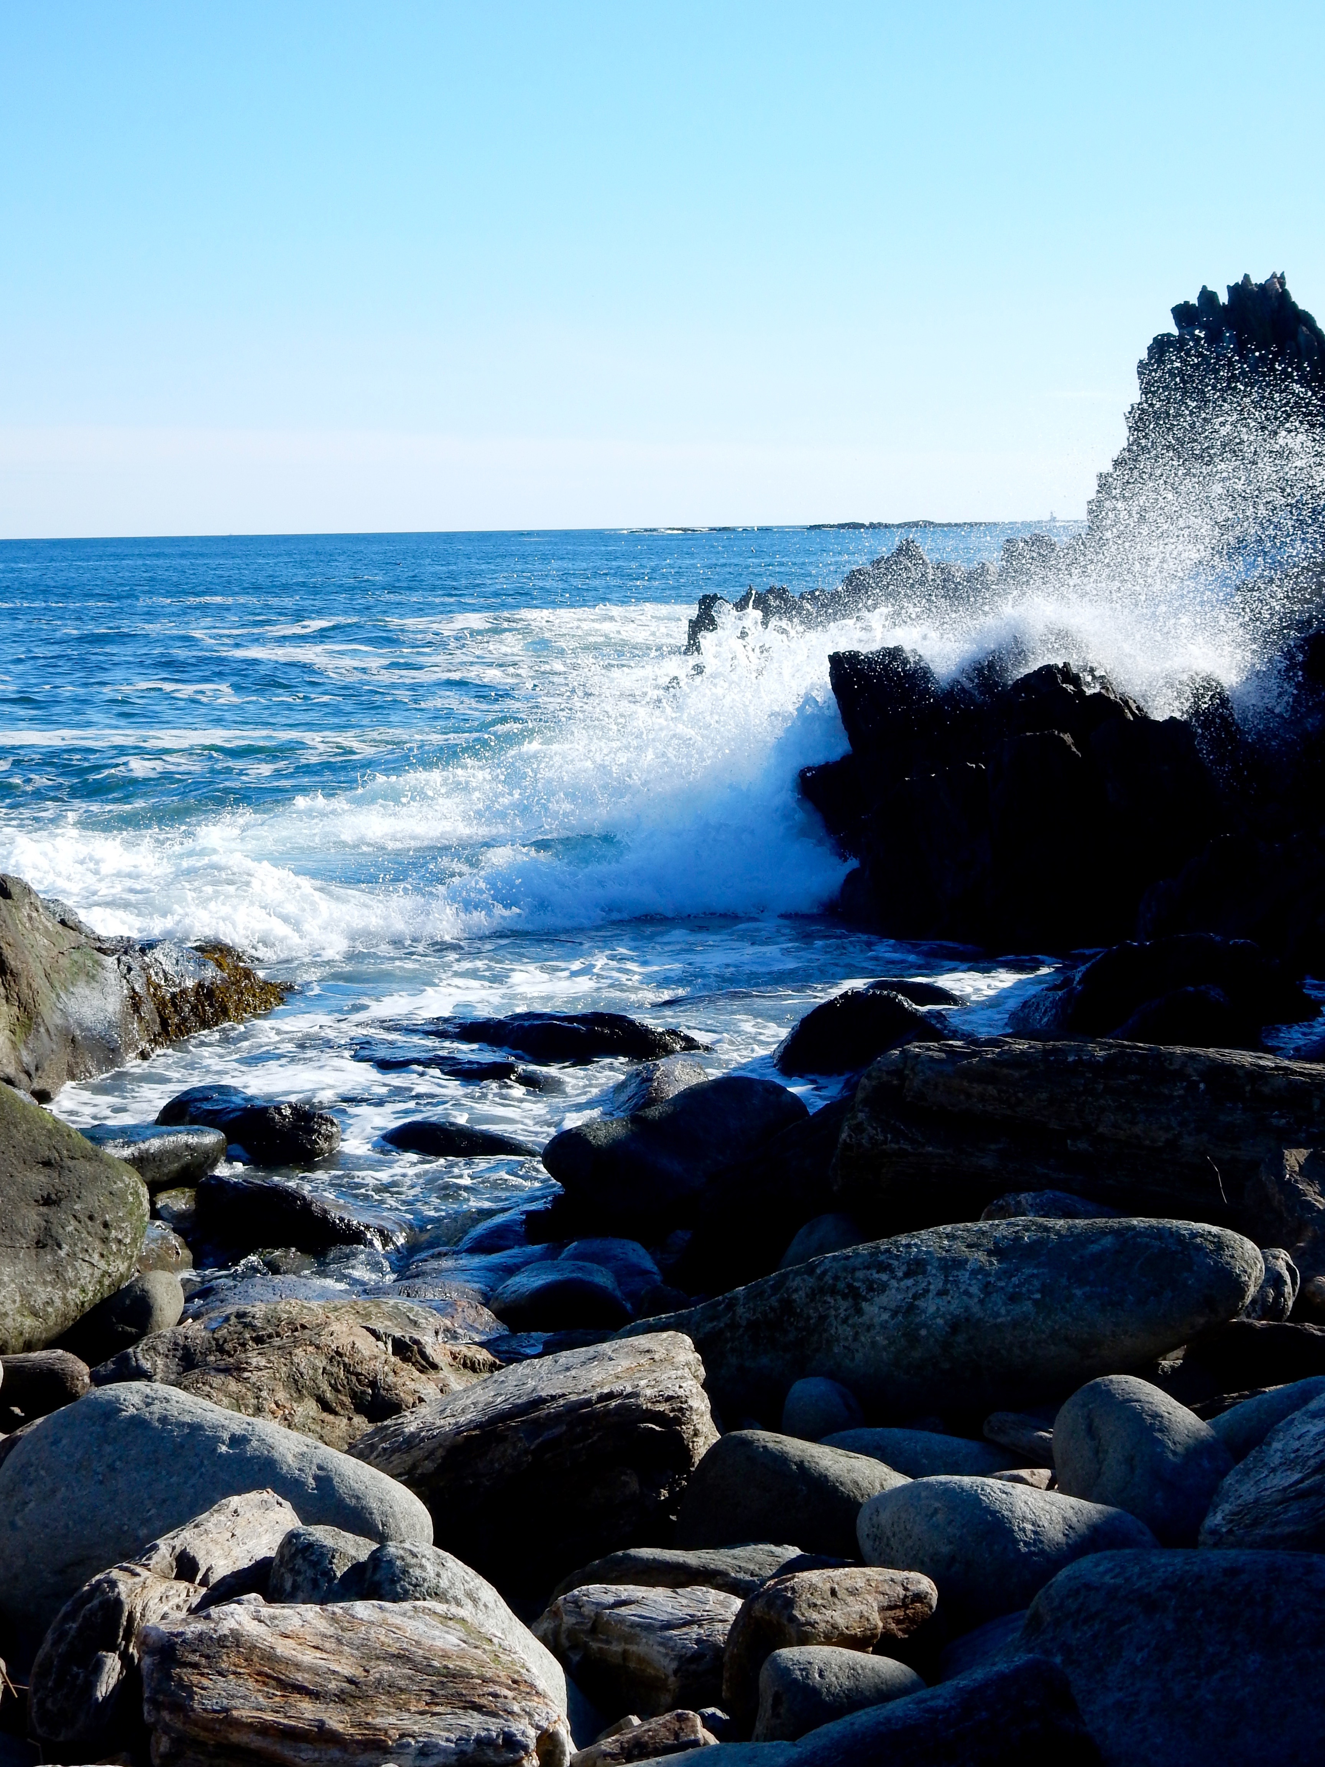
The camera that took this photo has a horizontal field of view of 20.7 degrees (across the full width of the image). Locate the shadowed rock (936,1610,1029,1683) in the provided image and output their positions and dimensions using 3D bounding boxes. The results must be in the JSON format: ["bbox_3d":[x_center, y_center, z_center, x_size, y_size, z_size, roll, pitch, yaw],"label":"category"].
[{"bbox_3d":[0.593,1.425,6.700,0.250,0.180,0.250,-1,6,0],"label":"shadowed rock"}]

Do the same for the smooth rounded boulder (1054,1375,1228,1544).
[{"bbox_3d":[1.062,1.281,8.000,0.400,0.400,0.400,-1,6,0],"label":"smooth rounded boulder"}]

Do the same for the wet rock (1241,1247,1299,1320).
[{"bbox_3d":[1.758,1.173,10.600,0.240,0.230,0.250,-1,6,0],"label":"wet rock"}]

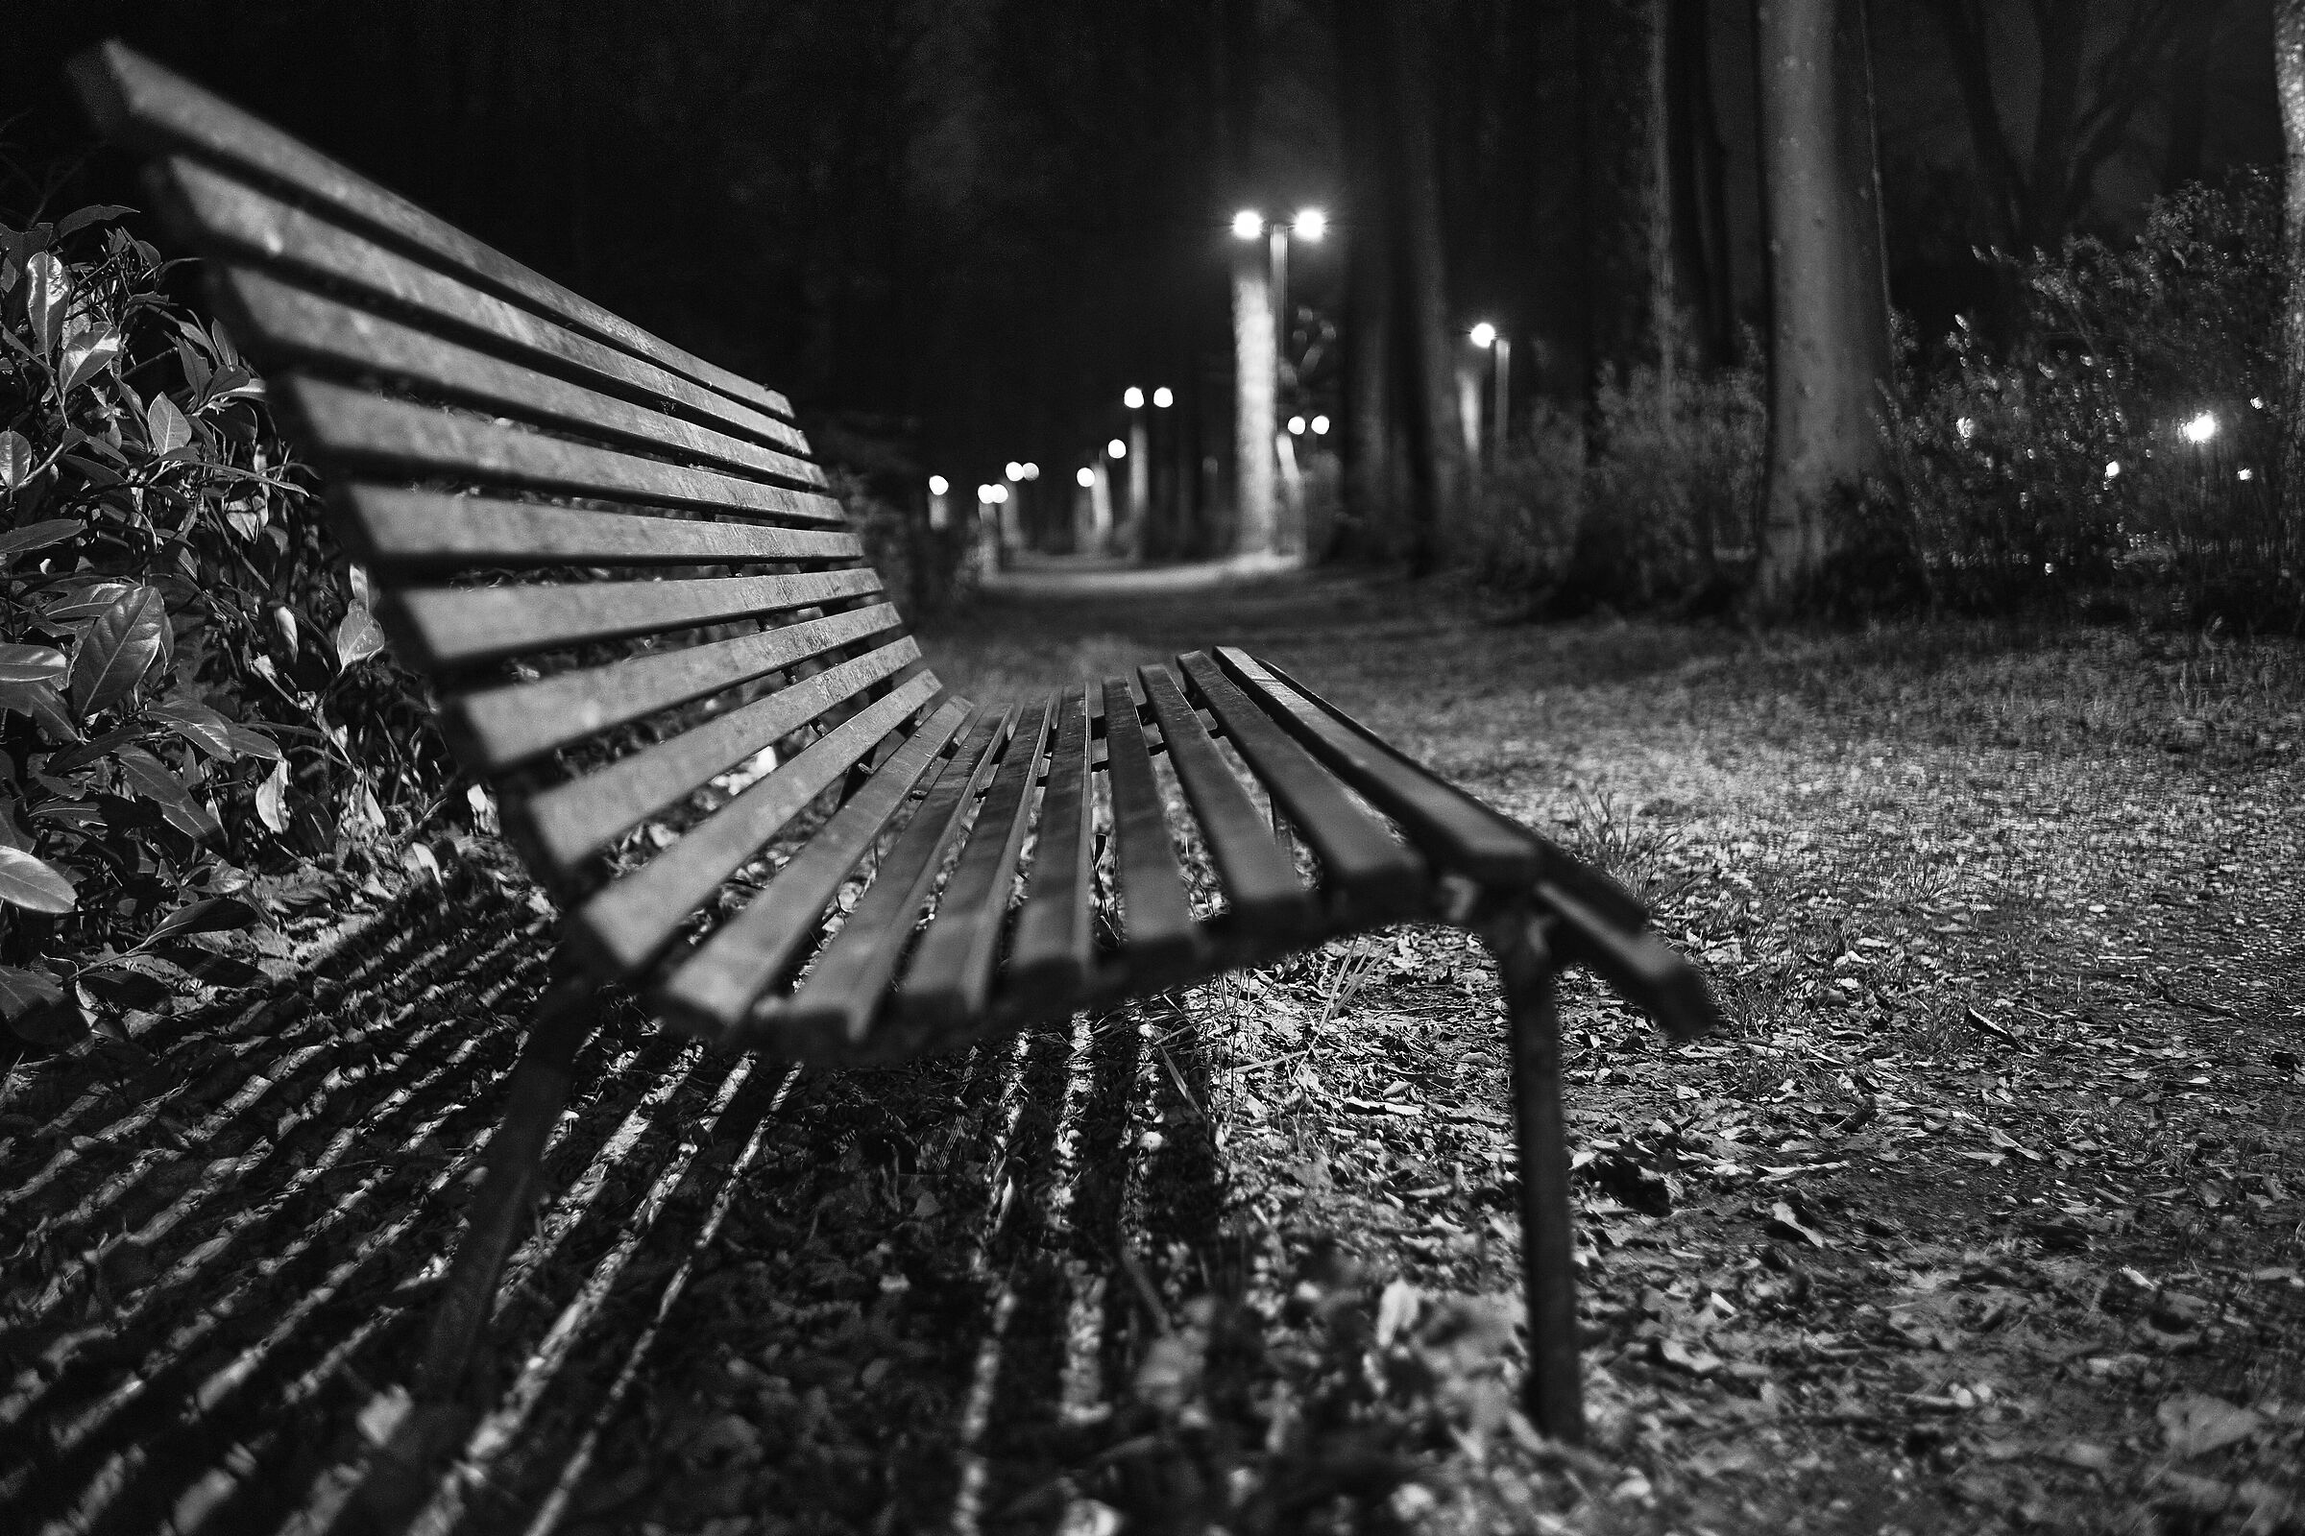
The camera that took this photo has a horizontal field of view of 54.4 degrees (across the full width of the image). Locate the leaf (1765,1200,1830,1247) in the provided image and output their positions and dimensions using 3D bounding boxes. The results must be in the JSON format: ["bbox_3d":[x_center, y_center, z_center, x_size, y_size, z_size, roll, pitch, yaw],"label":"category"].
[{"bbox_3d":[0.614,0.434,2.131,0.025,0.026,0.062,-5,7,-40],"label":"leaf"}]

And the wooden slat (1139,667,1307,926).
[{"bbox_3d":[0.029,-0.038,2.474,0.039,0.025,2.530,-6,6,-1],"label":"wooden slat"}]

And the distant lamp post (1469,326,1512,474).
[{"bbox_3d":[5.934,-5.457,39.684,0.600,4.500,0.300,-1,5,-1],"label":"distant lamp post"}]

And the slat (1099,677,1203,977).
[{"bbox_3d":[-0.027,-0.014,2.475,0.039,0.025,2.530,-8,6,-1],"label":"slat"}]

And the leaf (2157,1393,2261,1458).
[{"bbox_3d":[0.787,0.490,1.671,0.075,0.018,0.065,2,6,23],"label":"leaf"}]

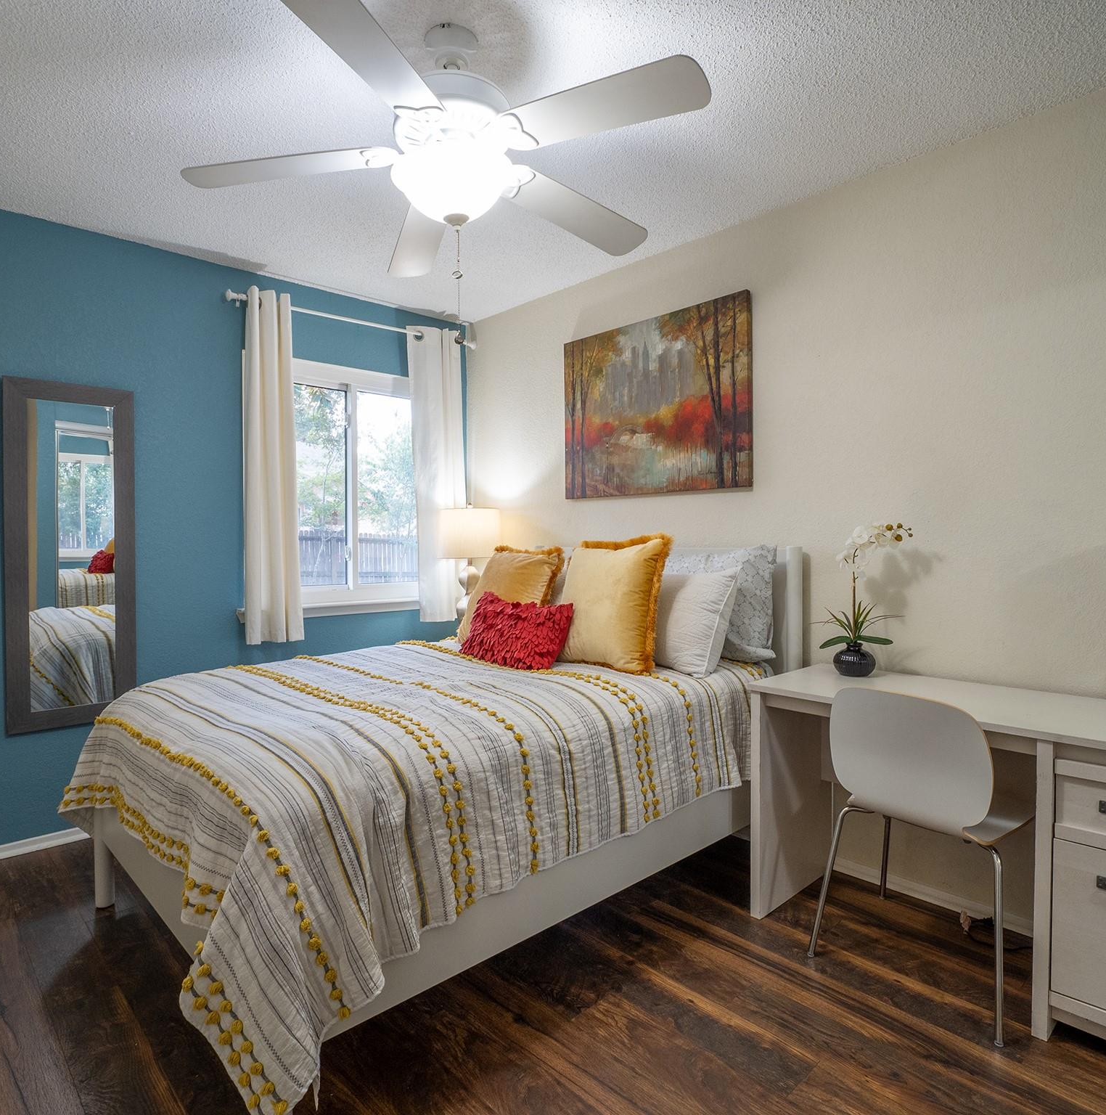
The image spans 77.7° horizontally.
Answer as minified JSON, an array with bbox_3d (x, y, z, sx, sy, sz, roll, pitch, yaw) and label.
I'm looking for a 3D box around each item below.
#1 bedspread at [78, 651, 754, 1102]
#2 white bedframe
[{"bbox_3d":[-0.335,0.663,2.327,2.020,0.555,1.610,-2,2,-43],"label":"bedspread"},{"bbox_3d":[-0.291,0.552,2.383,1.985,1.155,1.453,-2,2,-43],"label":"white bedframe"}]

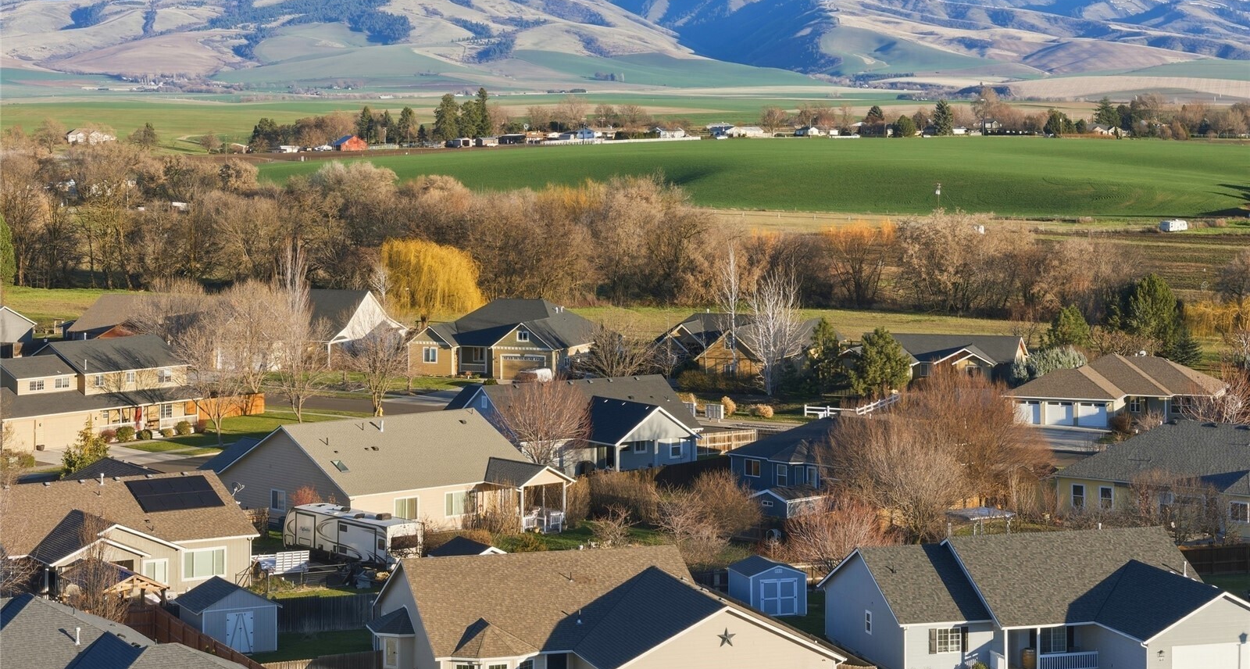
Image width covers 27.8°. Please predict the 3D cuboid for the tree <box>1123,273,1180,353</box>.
[{"bbox_3d":[59.930,-2.043,286.564,6.300,10.000,6.300,0,5,0],"label":"tree"}]

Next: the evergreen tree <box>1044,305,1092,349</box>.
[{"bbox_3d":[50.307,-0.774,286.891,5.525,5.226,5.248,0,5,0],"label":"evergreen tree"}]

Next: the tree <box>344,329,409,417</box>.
[{"bbox_3d":[-22.699,3.525,230.587,5.852,8.055,5.852,0,5,-6],"label":"tree"}]

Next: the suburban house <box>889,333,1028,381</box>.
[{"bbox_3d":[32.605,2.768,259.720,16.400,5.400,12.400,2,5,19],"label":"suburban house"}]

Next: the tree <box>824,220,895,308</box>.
[{"bbox_3d":[35.590,-10.775,382.399,10.626,13.162,10.626,1,5,5],"label":"tree"}]

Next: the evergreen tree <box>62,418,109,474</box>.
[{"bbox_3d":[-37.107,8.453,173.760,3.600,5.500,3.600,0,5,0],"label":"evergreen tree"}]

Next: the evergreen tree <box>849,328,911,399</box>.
[{"bbox_3d":[24.752,2.853,244.691,6.100,7.100,6.000,0,5,0],"label":"evergreen tree"}]

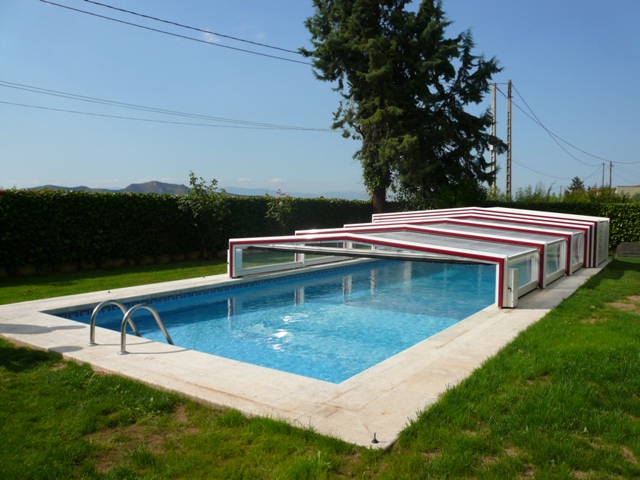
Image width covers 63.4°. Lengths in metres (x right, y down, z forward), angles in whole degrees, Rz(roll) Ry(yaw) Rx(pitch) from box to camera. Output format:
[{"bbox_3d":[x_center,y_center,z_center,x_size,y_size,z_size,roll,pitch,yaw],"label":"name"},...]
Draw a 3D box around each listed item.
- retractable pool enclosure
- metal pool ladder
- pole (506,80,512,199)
[{"bbox_3d":[2.762,-0.062,11.959,6.042,1.377,8.264,3,5,35],"label":"retractable pool enclosure"},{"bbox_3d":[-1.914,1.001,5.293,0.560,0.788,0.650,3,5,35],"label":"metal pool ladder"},{"bbox_3d":[10.438,-4.635,28.781,0.260,8.310,0.240,2,4,20],"label":"pole"}]

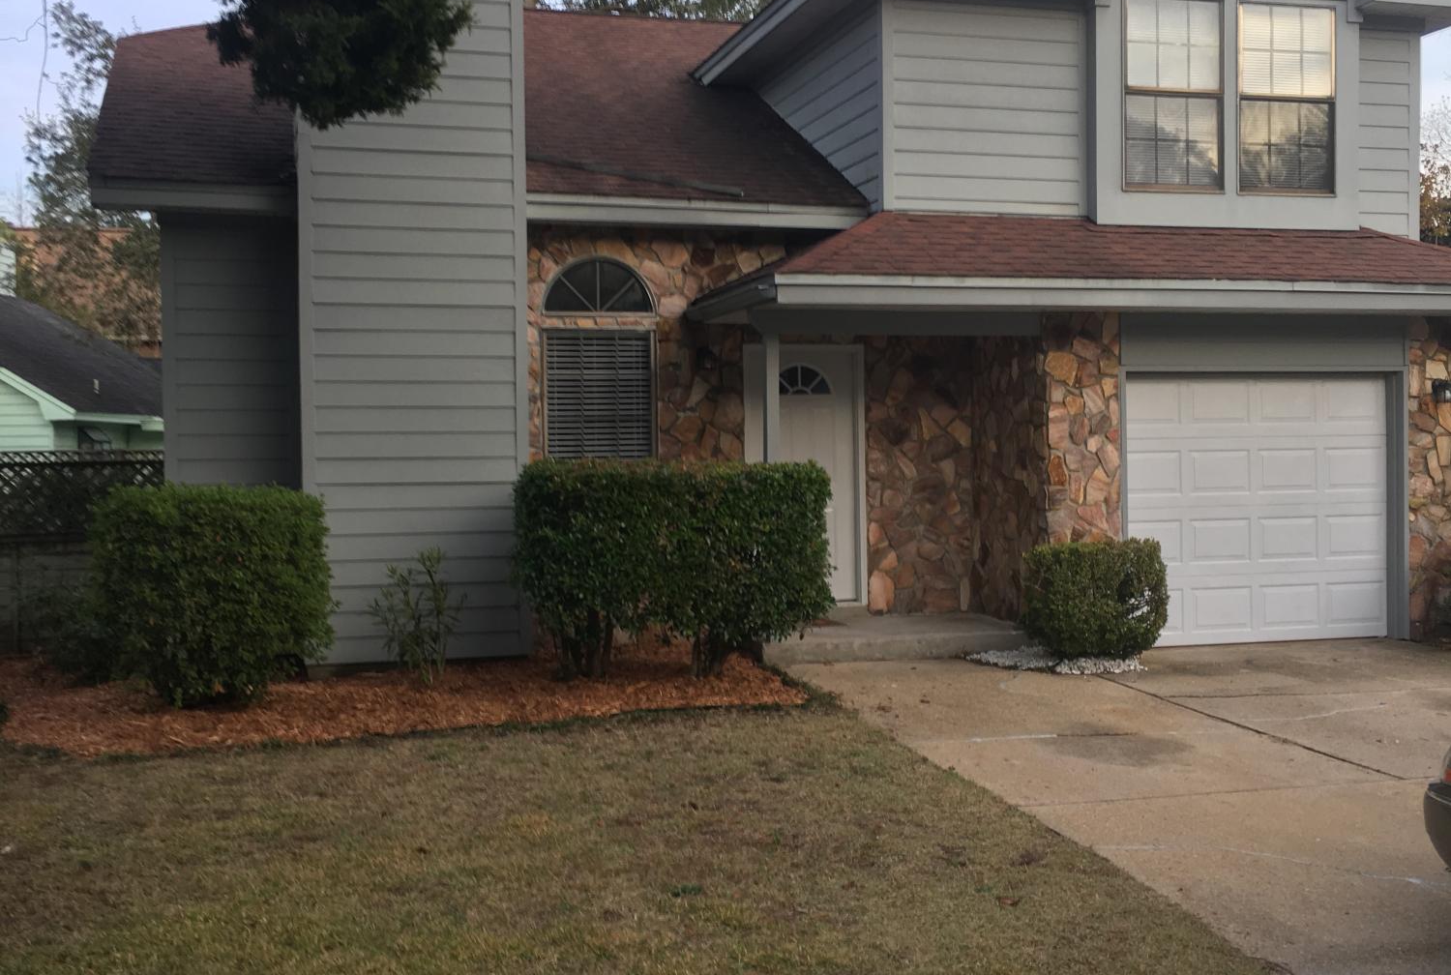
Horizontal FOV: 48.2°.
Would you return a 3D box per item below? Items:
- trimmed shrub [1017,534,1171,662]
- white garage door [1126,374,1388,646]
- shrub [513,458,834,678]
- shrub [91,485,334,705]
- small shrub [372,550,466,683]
[{"bbox_3d":[2.649,0.811,11.650,0.910,0.847,0.865,-1,1,-16],"label":"trimmed shrub"},{"bbox_3d":[4.199,0.139,12.850,2.420,2.140,0.100,-1,1,-16],"label":"white garage door"},{"bbox_3d":[-0.353,0.544,10.950,2.052,1.421,1.050,-1,1,-16],"label":"shrub"},{"bbox_3d":[-3.290,0.677,10.450,1.421,1.327,1.321,-1,1,-16],"label":"shrub"},{"bbox_3d":[-2.077,0.857,10.950,0.595,0.855,0.565,-1,1,-16],"label":"small shrub"}]

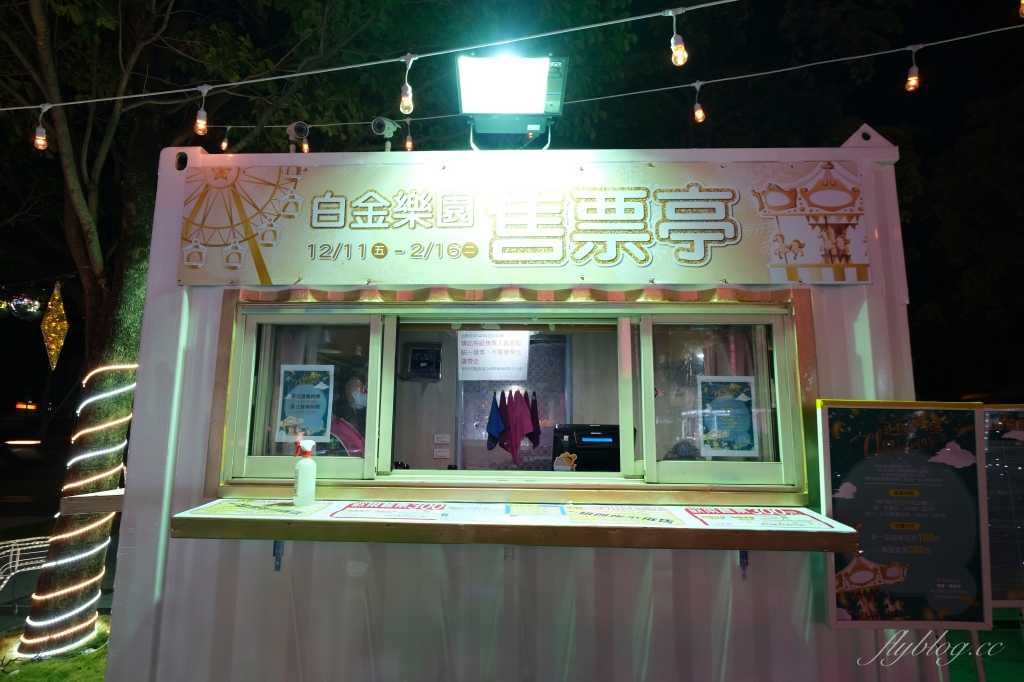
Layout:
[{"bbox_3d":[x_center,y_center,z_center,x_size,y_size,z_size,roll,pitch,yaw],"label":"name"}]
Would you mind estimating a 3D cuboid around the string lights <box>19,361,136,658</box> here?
[{"bbox_3d":[-2.900,1.080,3.870,0.480,1.820,0.440,0,-8,2],"label":"string lights"}]

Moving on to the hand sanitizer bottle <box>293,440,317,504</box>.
[{"bbox_3d":[-0.746,0.472,2.058,0.083,0.222,0.075,2,-8,-11],"label":"hand sanitizer bottle"}]

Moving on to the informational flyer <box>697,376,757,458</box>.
[{"bbox_3d":[0.812,0.282,2.133,0.210,0.297,0.005,0,-8,2],"label":"informational flyer"}]

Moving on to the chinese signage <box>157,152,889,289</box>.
[{"bbox_3d":[0.014,-0.463,2.247,2.690,0.503,0.010,0,-8,2],"label":"chinese signage"}]

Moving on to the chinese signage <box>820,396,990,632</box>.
[{"bbox_3d":[1.356,0.595,1.965,0.555,0.770,0.030,0,-6,0],"label":"chinese signage"}]

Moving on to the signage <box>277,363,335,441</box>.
[{"bbox_3d":[-0.799,0.241,2.200,0.210,0.297,0.005,0,-8,2],"label":"signage"}]

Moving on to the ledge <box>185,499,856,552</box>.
[{"bbox_3d":[0.002,0.617,1.925,2.148,0.064,0.290,1,-4,1],"label":"ledge"}]

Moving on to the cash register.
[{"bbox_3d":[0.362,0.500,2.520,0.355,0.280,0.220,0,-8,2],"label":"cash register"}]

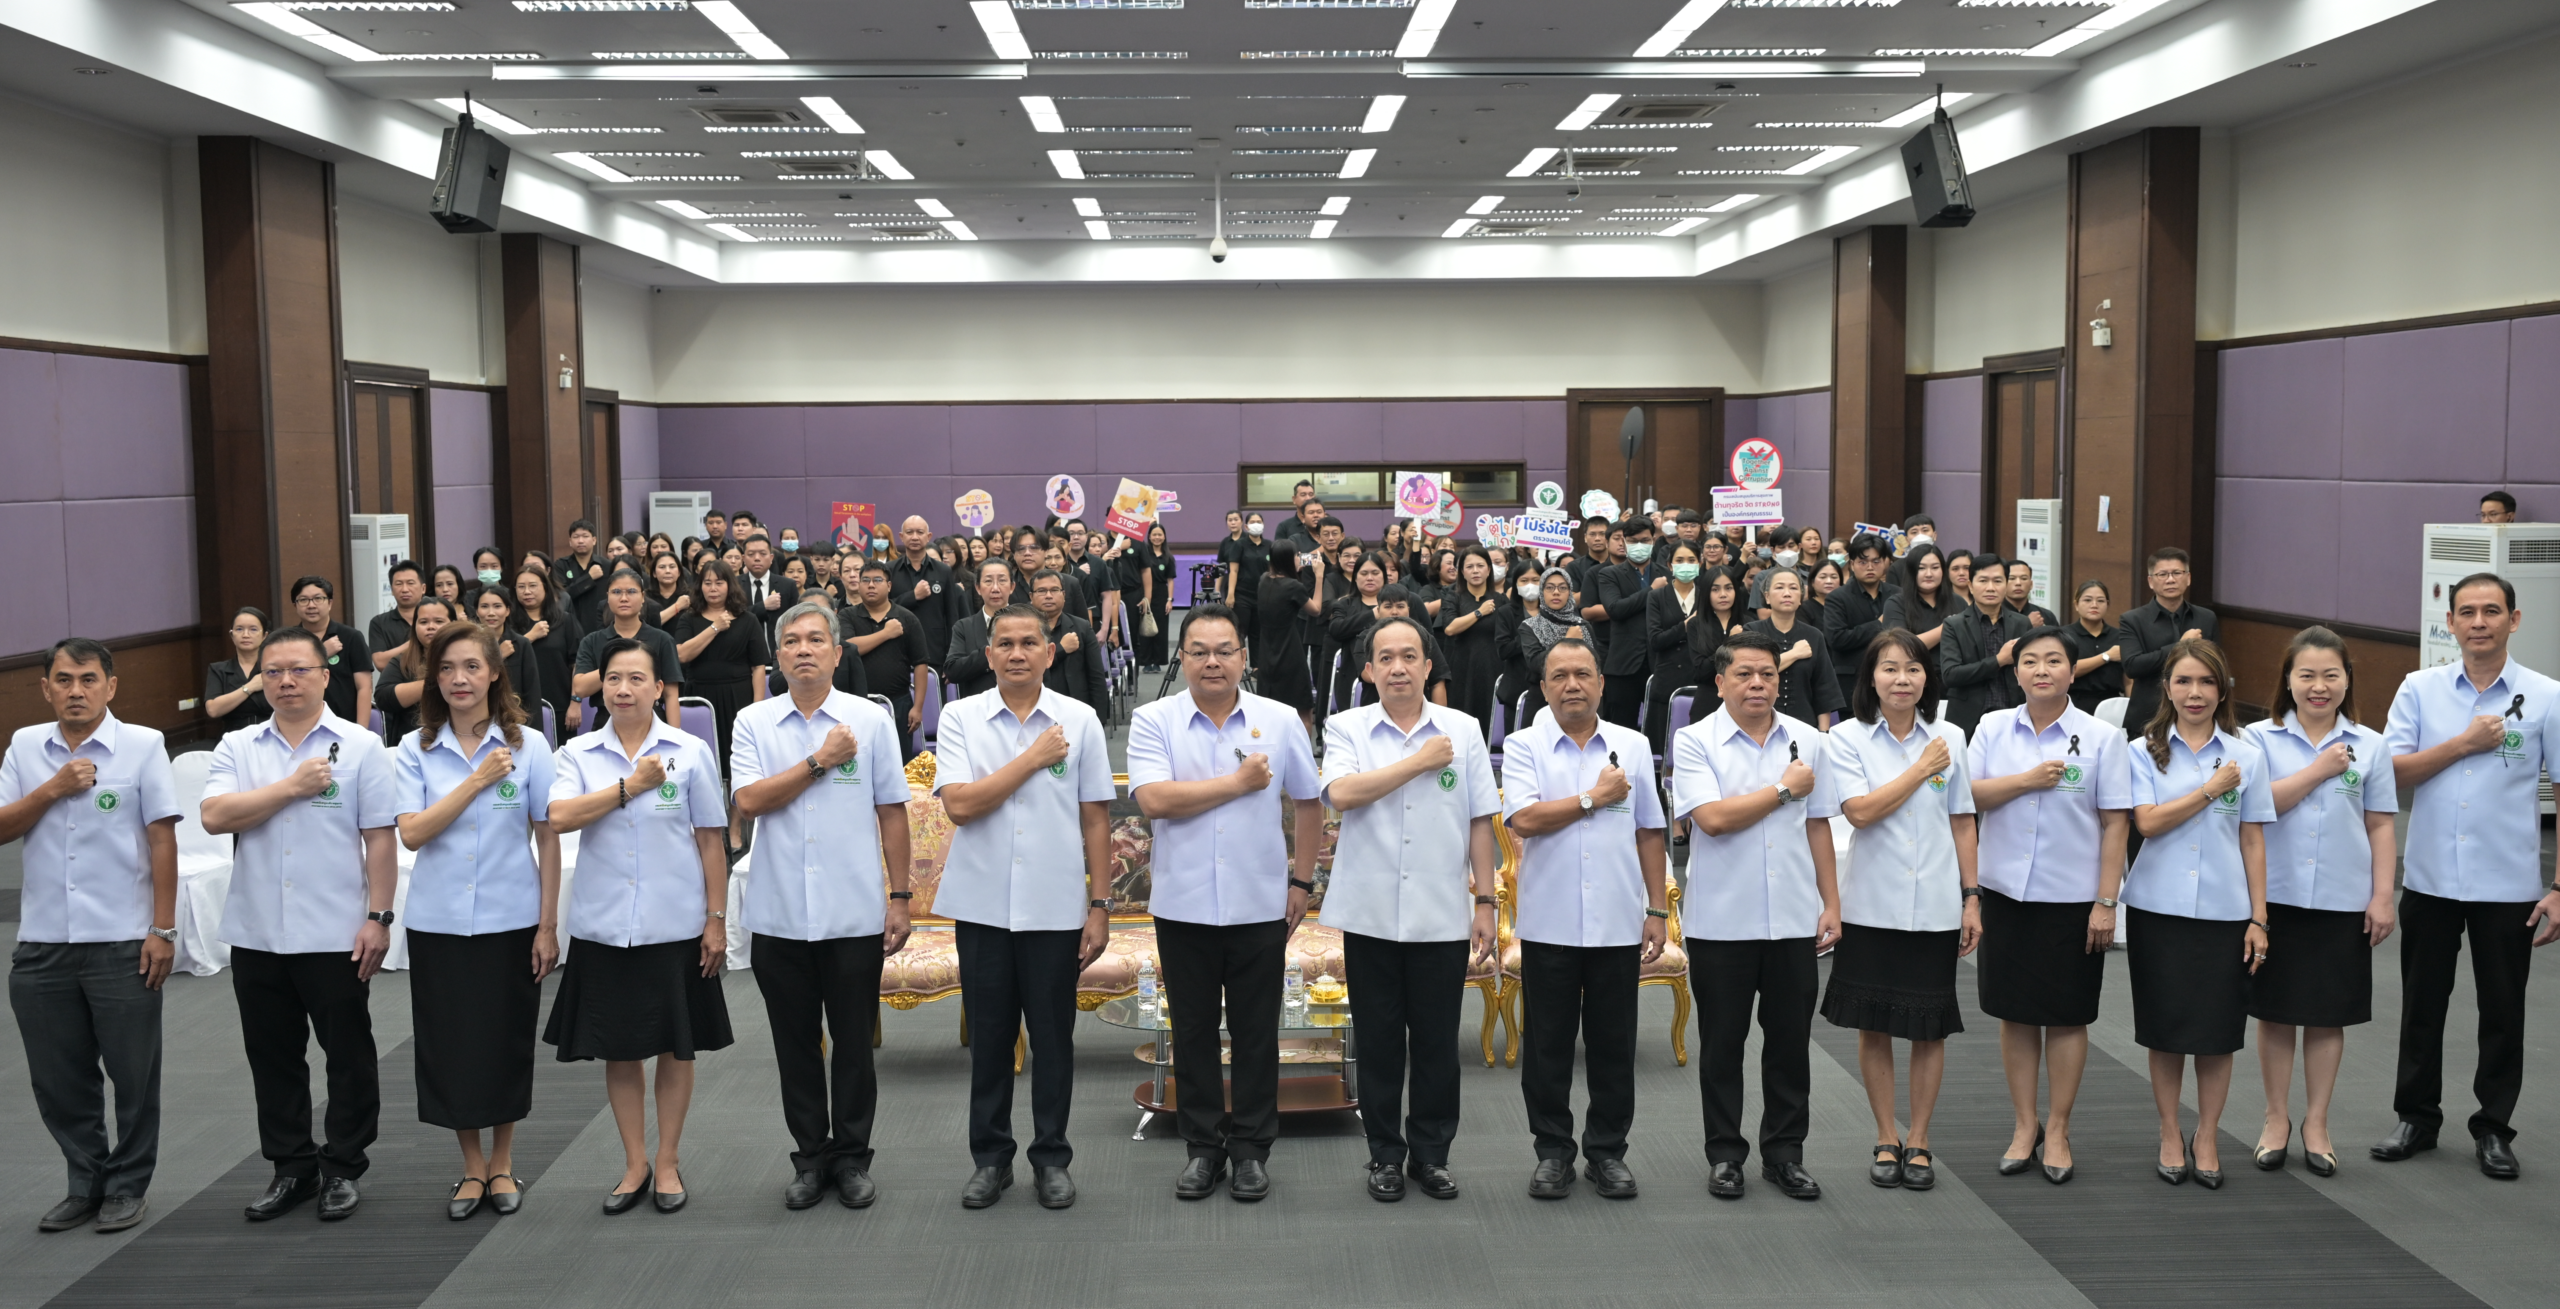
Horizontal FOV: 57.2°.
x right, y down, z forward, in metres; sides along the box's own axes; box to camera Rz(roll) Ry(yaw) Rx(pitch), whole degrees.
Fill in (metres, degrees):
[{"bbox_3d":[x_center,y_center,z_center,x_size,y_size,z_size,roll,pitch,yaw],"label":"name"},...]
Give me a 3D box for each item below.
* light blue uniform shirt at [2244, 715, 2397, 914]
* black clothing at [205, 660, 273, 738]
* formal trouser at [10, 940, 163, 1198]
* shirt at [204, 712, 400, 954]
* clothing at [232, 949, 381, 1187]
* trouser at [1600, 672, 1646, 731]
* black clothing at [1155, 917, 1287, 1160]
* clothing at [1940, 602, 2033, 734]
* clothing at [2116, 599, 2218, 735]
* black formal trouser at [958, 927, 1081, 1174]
[{"bbox_3d":[3.167,0.481,7.158,0.490,0.596,0.270,1,5,22],"label":"light blue uniform shirt"},{"bbox_3d":[-4.921,0.383,11.239,0.420,0.750,0.270,-2,5,-13],"label":"black clothing"},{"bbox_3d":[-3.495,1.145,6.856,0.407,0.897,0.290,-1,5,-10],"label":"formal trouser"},{"bbox_3d":[-2.869,0.527,6.885,0.529,0.717,0.320,-2,5,-14],"label":"shirt"},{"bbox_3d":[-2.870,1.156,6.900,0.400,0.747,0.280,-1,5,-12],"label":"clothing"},{"bbox_3d":[2.086,0.482,13.955,0.370,0.930,0.270,-2,5,-17],"label":"trouser"},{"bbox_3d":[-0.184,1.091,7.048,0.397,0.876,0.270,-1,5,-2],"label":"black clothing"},{"bbox_3d":[3.504,0.105,11.561,0.500,0.680,0.300,1,5,13],"label":"clothing"},{"bbox_3d":[4.272,0.096,11.295,0.462,0.727,0.320,1,5,12],"label":"clothing"},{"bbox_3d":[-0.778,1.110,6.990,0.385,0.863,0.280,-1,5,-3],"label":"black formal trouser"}]

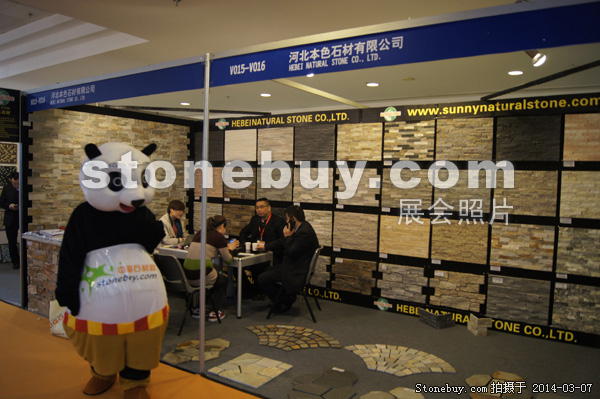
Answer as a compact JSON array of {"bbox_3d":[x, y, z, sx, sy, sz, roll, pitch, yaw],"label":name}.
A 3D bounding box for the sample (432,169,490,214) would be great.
[{"bbox_3d":[1.785,-0.093,4.952,0.612,0.461,0.030,3,3,33],"label":"sample"}]

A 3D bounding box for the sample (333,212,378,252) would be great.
[{"bbox_3d":[0.704,0.402,5.678,0.615,0.466,0.030,3,3,33],"label":"sample"}]

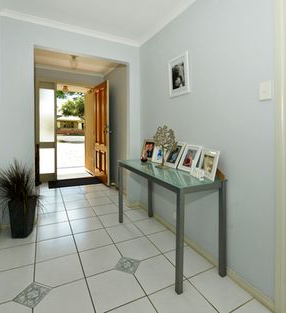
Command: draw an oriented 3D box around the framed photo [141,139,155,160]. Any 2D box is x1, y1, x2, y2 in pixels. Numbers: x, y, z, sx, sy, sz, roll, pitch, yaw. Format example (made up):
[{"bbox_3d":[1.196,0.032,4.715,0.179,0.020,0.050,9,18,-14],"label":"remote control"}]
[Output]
[{"bbox_3d":[0.073,-0.079,2.326,0.175,0.258,0.022,5,-9,36],"label":"framed photo"}]

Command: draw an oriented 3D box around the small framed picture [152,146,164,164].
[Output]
[{"bbox_3d":[0.192,-0.026,2.199,0.020,0.180,0.149,13,-4,-39],"label":"small framed picture"}]

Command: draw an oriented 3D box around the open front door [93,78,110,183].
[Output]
[{"bbox_3d":[-0.901,-0.512,3.982,0.045,2.101,0.824,-2,5,-34],"label":"open front door"}]

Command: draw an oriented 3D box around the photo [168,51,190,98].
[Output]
[{"bbox_3d":[0.372,-0.865,1.962,0.025,0.417,0.330,-1,5,-27],"label":"photo"}]

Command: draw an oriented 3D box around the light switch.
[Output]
[{"bbox_3d":[0.793,-0.432,1.194,0.014,0.115,0.076,-1,5,-27],"label":"light switch"}]

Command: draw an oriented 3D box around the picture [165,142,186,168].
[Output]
[{"bbox_3d":[0.342,-0.022,1.950,0.022,0.273,0.216,21,-5,-26],"label":"picture"}]

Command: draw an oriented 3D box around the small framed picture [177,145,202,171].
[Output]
[{"bbox_3d":[0.446,0.007,1.783,0.022,0.268,0.196,21,-5,-26],"label":"small framed picture"}]

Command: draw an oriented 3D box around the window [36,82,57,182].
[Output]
[{"bbox_3d":[-2.023,-0.521,3.866,0.381,2.091,0.070,-1,5,-27],"label":"window"}]

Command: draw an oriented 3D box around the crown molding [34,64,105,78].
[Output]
[{"bbox_3d":[-1.567,-1.867,4.021,1.463,0.085,0.080,-1,5,-27],"label":"crown molding"}]

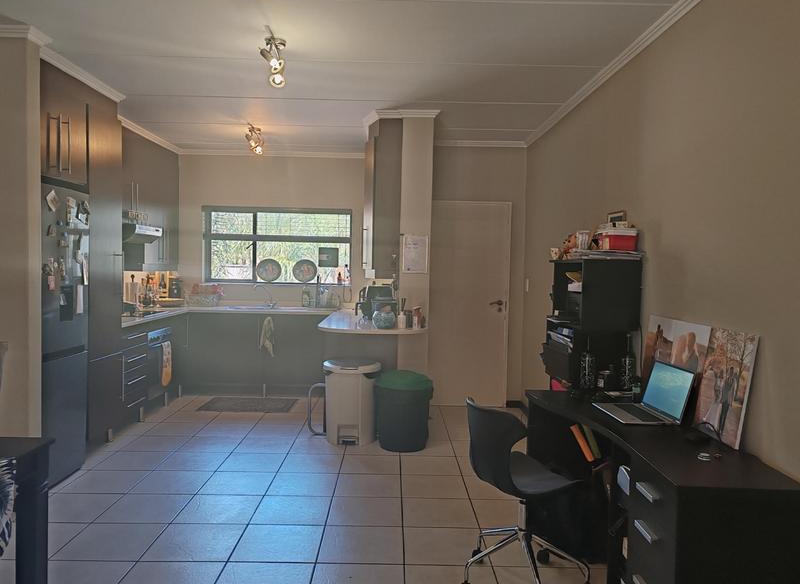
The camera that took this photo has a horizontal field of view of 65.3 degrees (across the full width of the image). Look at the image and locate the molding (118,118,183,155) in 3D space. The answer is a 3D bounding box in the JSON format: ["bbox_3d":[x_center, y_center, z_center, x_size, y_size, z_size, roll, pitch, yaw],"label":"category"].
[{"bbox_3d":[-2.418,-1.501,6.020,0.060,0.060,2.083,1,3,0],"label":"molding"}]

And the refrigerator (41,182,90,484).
[{"bbox_3d":[-2.445,0.269,3.945,0.650,1.845,0.610,1,3,-1],"label":"refrigerator"}]

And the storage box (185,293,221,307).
[{"bbox_3d":[-2.100,0.086,6.703,0.340,0.130,0.220,1,3,-1],"label":"storage box"}]

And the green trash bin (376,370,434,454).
[{"bbox_3d":[0.029,0.874,4.728,0.440,0.580,0.440,1,3,-1],"label":"green trash bin"}]

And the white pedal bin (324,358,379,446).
[{"bbox_3d":[-0.384,0.873,4.999,0.455,0.610,0.430,1,3,3],"label":"white pedal bin"}]

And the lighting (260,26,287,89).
[{"bbox_3d":[-0.664,-1.238,3.305,0.115,0.210,0.420,1,3,0],"label":"lighting"}]

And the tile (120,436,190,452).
[{"bbox_3d":[-1.866,1.167,4.790,0.410,0.010,0.410,1,3,-1],"label":"tile"}]

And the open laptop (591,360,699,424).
[{"bbox_3d":[1.042,0.421,2.693,0.280,0.210,0.372,1,3,-2],"label":"open laptop"}]

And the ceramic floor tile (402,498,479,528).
[{"bbox_3d":[0.219,1.260,3.547,0.408,0.010,0.408,1,3,0],"label":"ceramic floor tile"}]

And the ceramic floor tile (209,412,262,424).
[{"bbox_3d":[-1.486,1.161,5.758,0.417,0.010,0.417,1,3,0],"label":"ceramic floor tile"}]

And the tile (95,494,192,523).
[{"bbox_3d":[-1.398,1.204,3.460,0.400,0.010,0.400,1,3,-1],"label":"tile"}]

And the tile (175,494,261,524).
[{"bbox_3d":[-1.031,1.256,3.592,0.412,0.010,0.412,1,3,-1],"label":"tile"}]

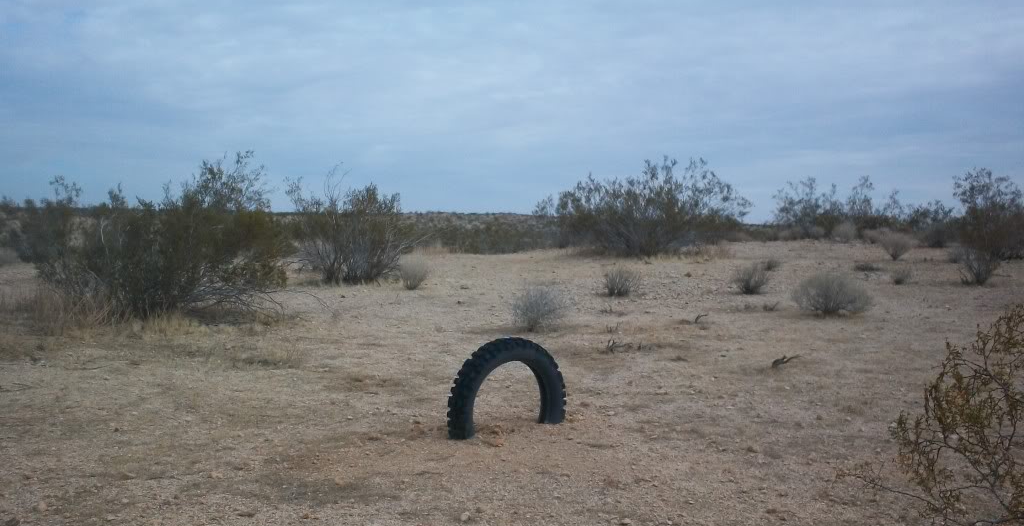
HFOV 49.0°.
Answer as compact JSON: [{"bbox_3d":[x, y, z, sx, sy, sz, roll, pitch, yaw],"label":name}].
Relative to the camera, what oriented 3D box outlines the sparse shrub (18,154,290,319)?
[{"bbox_3d":[-3.848,-0.285,12.100,2.869,1.769,2.152,-1,2,-18],"label":"sparse shrub"}]

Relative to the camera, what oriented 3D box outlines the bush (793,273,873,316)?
[{"bbox_3d":[3.382,0.323,11.900,0.809,0.461,0.744,1,2,16],"label":"bush"}]

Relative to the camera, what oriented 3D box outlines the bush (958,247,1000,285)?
[{"bbox_3d":[6.945,0.052,16.700,0.611,0.559,0.563,1,2,23],"label":"bush"}]

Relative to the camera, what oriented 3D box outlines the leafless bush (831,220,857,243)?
[{"bbox_3d":[9.437,-0.897,32.000,0.725,0.676,0.667,1,2,16],"label":"leafless bush"}]

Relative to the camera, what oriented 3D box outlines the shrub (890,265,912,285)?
[{"bbox_3d":[5.821,0.187,16.800,0.322,0.296,0.296,1,2,19],"label":"shrub"}]

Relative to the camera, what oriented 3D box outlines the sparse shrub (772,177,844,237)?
[{"bbox_3d":[9.232,-1.728,35.000,2.197,1.849,1.867,1,2,15],"label":"sparse shrub"}]

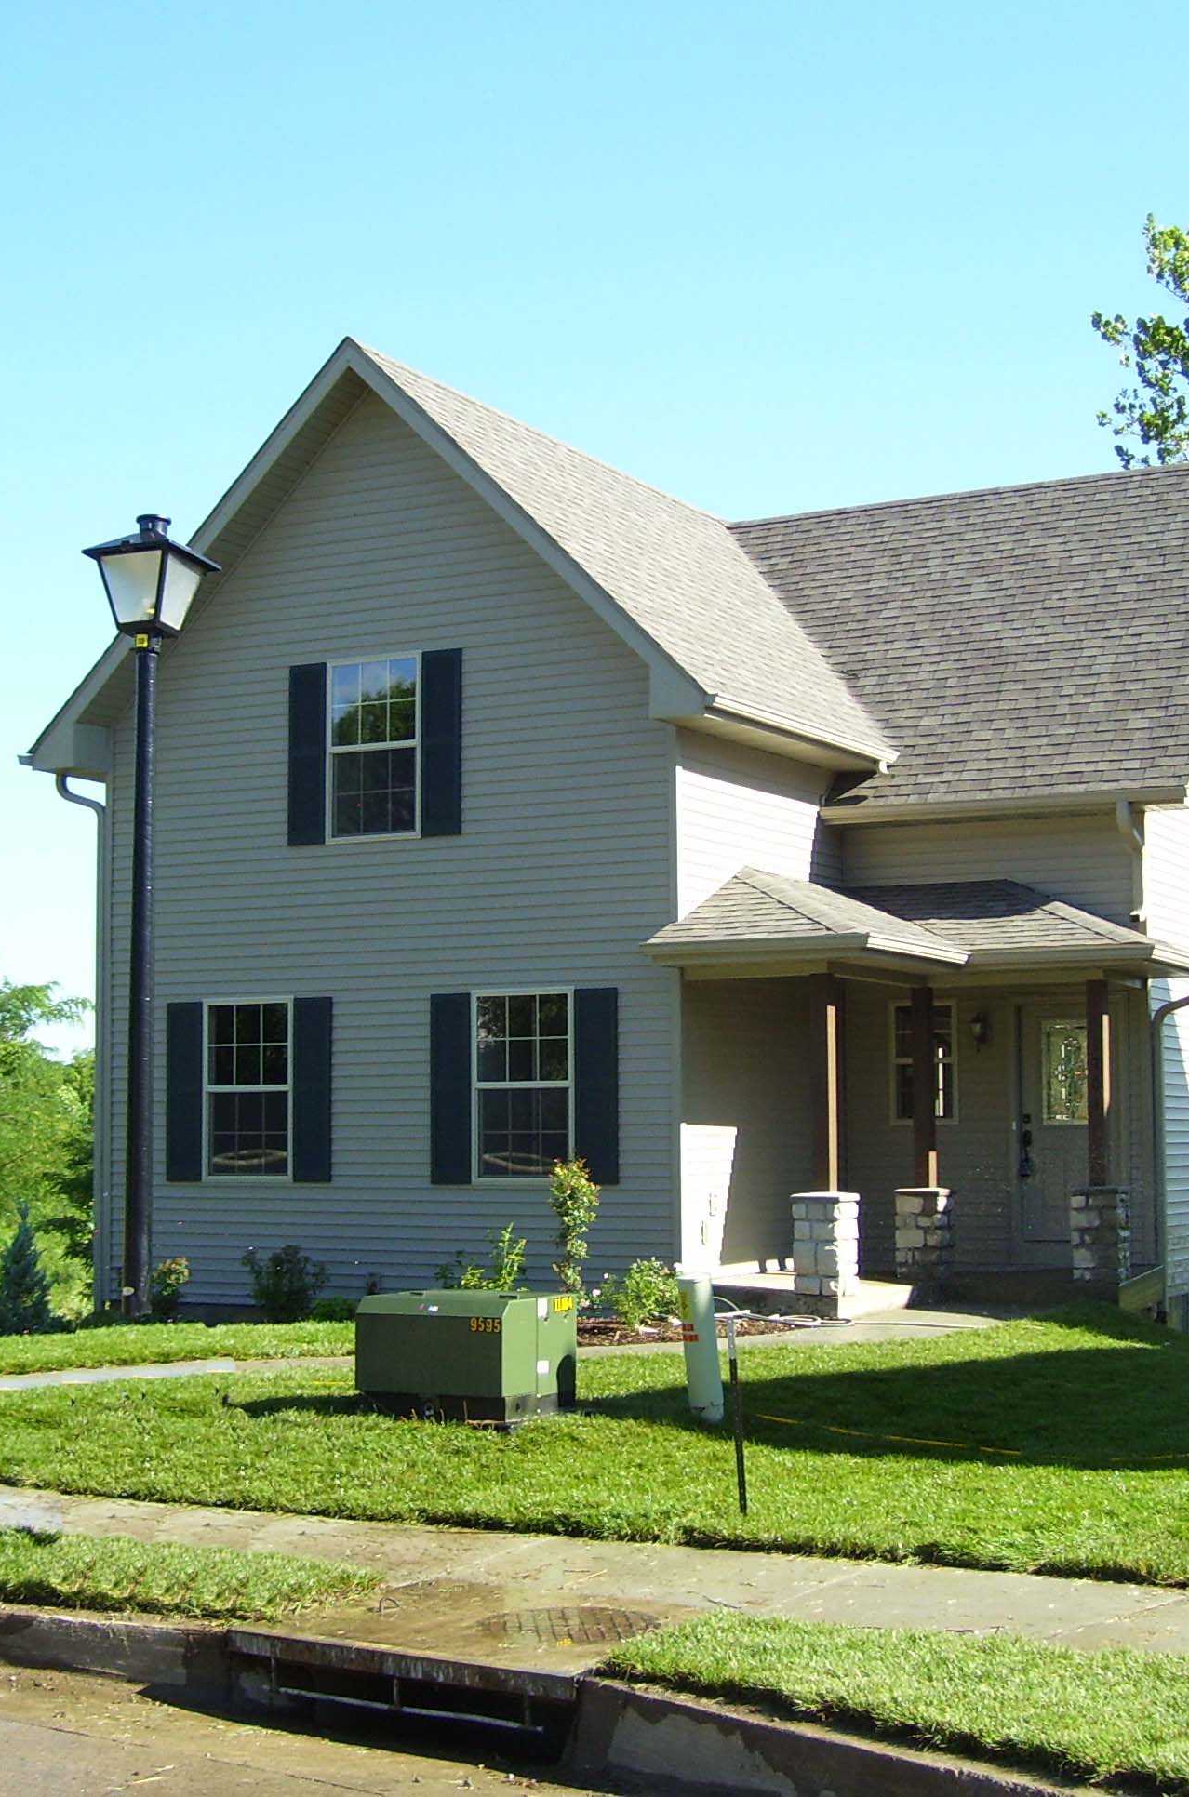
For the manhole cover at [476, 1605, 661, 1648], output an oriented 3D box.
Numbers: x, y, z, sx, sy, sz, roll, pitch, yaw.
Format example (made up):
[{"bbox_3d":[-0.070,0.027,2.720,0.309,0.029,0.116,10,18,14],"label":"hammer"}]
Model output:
[{"bbox_3d":[-0.083,2.331,8.136,0.595,0.040,0.595,-1,-4,0],"label":"manhole cover"}]

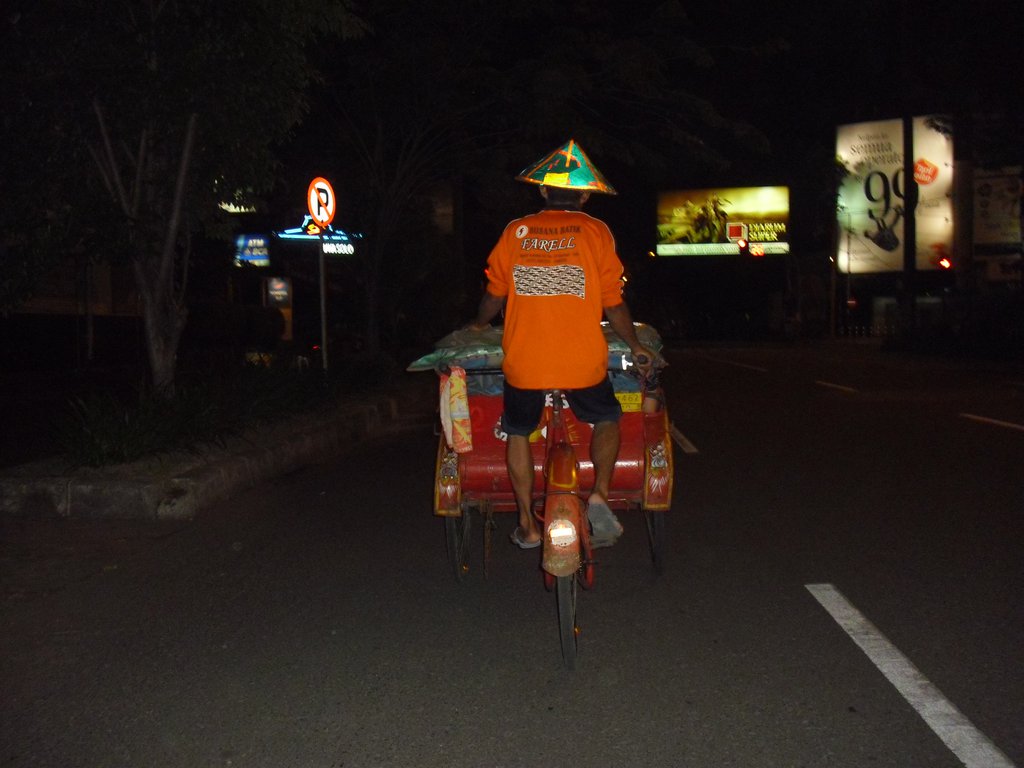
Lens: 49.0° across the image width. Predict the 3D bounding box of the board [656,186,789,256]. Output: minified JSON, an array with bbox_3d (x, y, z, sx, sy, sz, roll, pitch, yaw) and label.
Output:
[{"bbox_3d":[12.042,-9.263,64.000,7.600,3.850,0.400,-1,4,7],"label":"board"}]

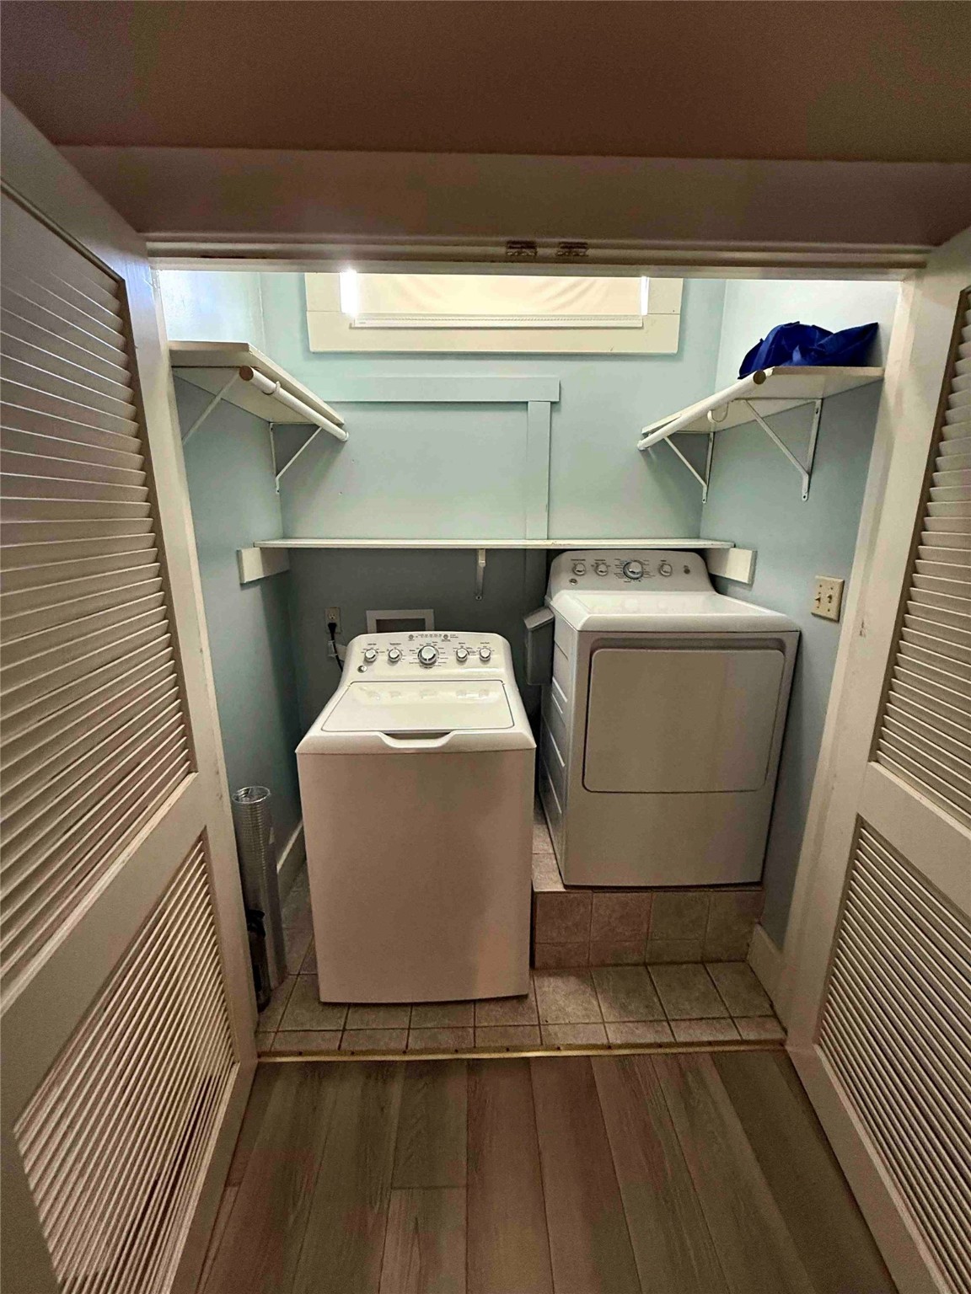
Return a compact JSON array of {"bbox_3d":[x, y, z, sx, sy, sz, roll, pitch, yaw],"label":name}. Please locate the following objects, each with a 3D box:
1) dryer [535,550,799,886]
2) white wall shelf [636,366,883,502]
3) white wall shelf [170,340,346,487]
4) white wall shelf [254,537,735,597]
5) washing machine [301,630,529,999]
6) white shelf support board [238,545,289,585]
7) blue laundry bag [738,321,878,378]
[{"bbox_3d":[0.606,0.215,1.998,0.688,1.112,0.705,0,14,-2],"label":"dryer"},{"bbox_3d":[0.804,-0.643,1.757,0.310,0.303,0.950,0,14,-2],"label":"white wall shelf"},{"bbox_3d":[-0.690,-0.662,1.675,0.311,0.298,0.999,0,14,-2],"label":"white wall shelf"},{"bbox_3d":[0.045,-0.302,2.147,1.806,0.262,0.312,0,14,-2],"label":"white wall shelf"},{"bbox_3d":[-0.212,0.563,1.921,0.688,1.115,0.687,-1,14,-2],"label":"washing machine"},{"bbox_3d":[-0.845,-0.332,2.030,0.020,0.115,0.466,0,14,-2],"label":"white shelf support board"},{"bbox_3d":[0.815,-0.772,1.374,0.276,0.138,0.230,0,14,-2],"label":"blue laundry bag"}]

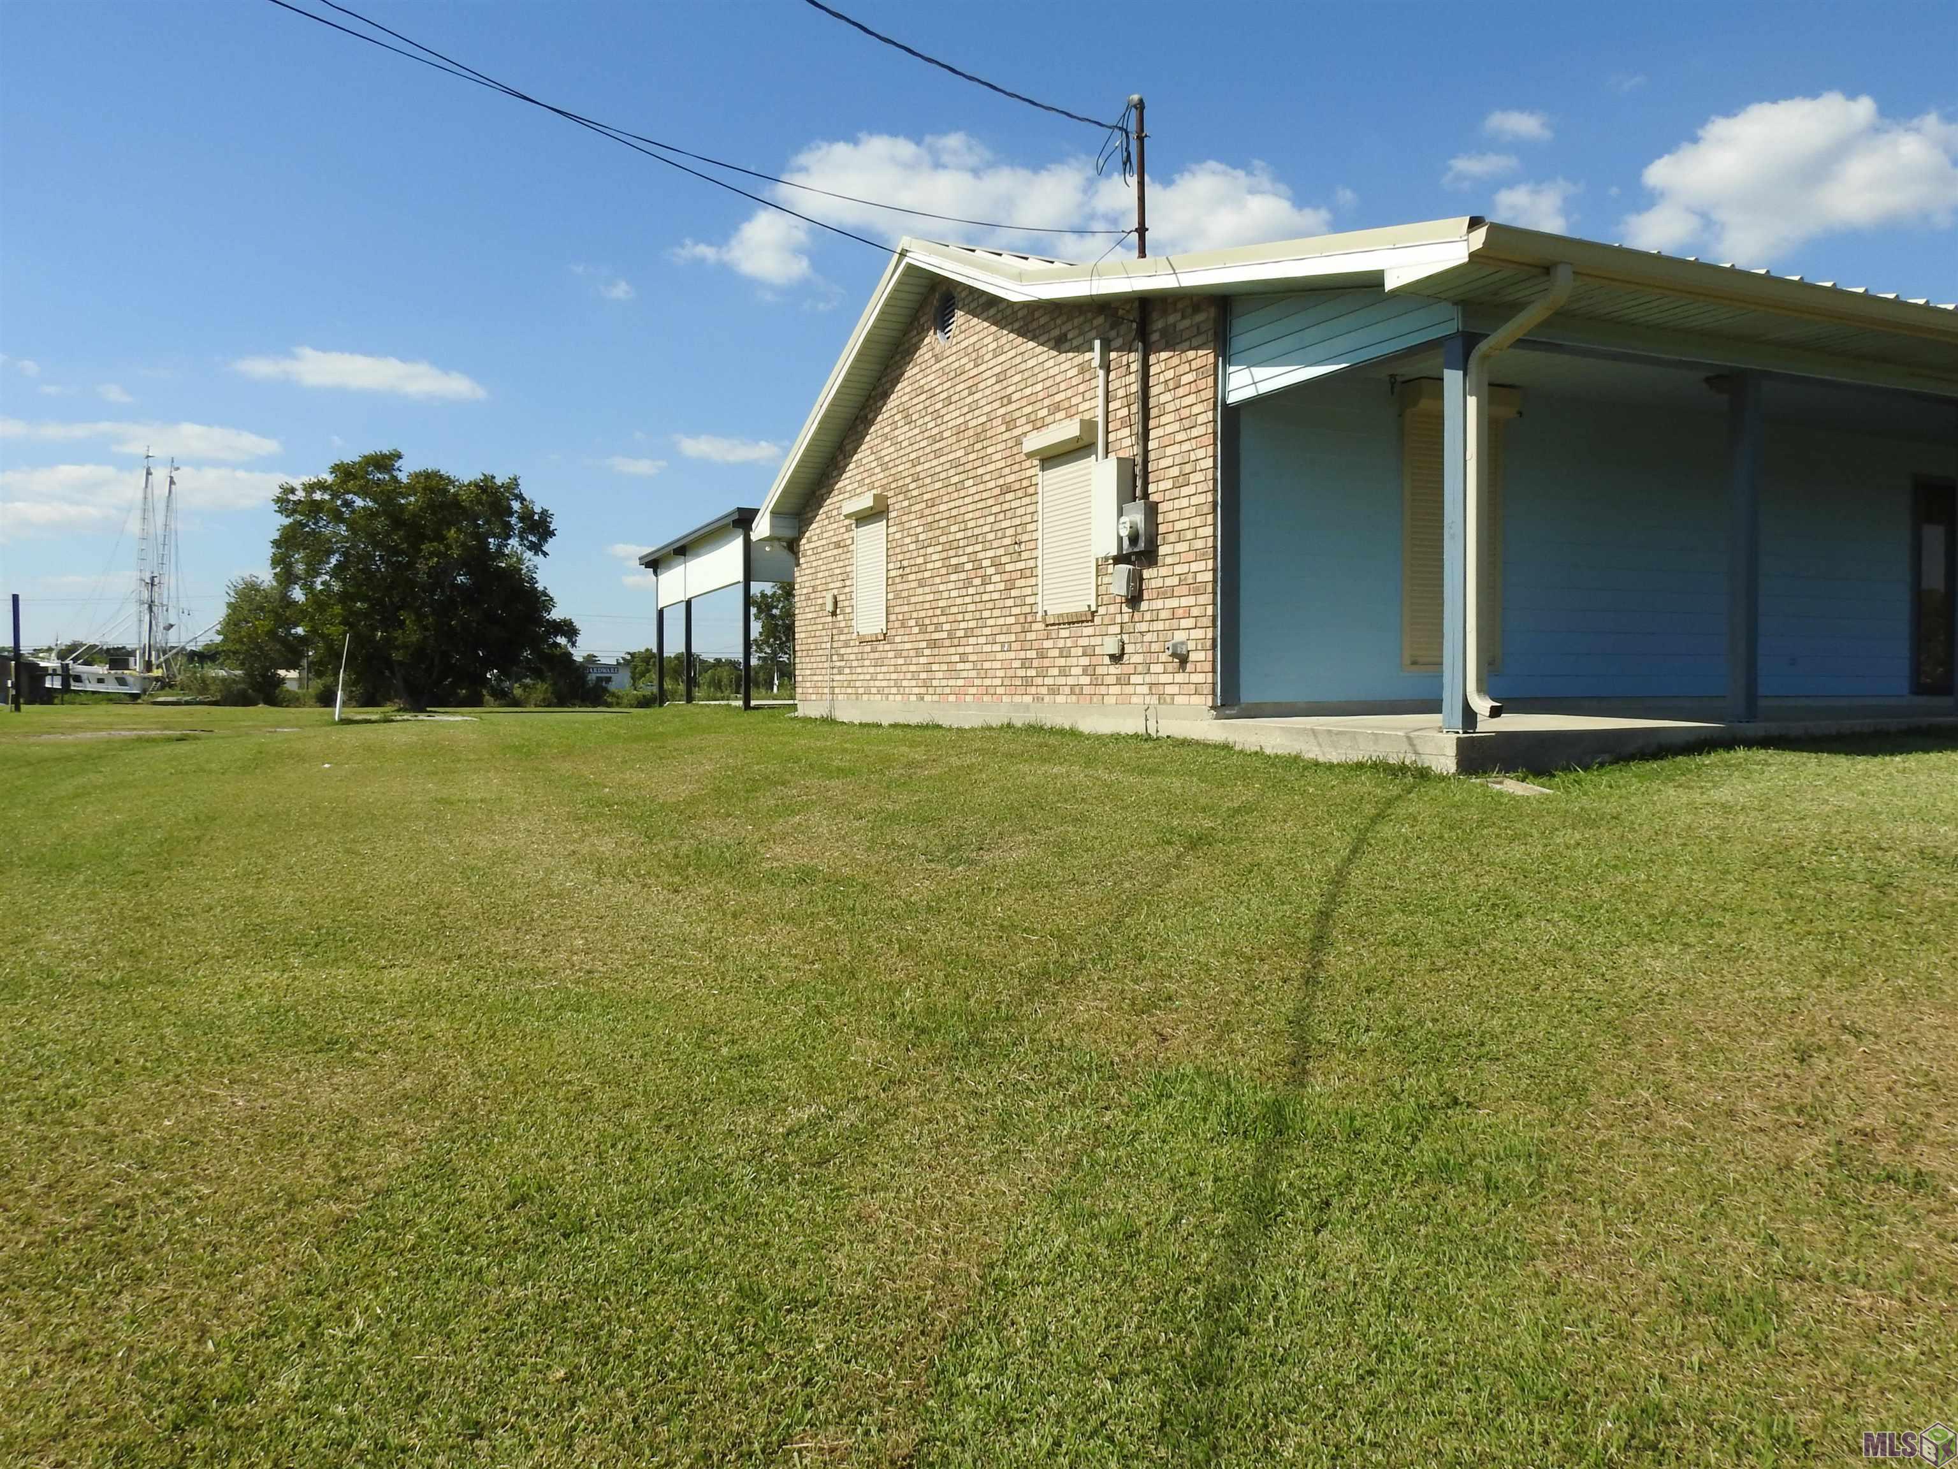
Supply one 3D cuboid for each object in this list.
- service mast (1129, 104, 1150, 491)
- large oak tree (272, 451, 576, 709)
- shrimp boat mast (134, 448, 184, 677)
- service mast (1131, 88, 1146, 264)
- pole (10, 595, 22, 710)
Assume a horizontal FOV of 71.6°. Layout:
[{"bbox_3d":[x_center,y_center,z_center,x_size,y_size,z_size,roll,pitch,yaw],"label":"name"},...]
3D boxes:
[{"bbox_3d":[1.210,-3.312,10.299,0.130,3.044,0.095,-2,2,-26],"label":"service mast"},{"bbox_3d":[-20.860,-5.775,51.000,9.800,9.750,9.800,-2,2,-26],"label":"large oak tree"},{"bbox_3d":[-56.167,-11.684,93.000,1.900,15.400,2.000,-1,2,0],"label":"shrimp boat mast"},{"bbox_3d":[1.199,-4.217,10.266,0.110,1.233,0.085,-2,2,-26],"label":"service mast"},{"bbox_3d":[-40.430,-3.404,57.000,0.290,5.050,0.290,-2,2,-26],"label":"pole"}]

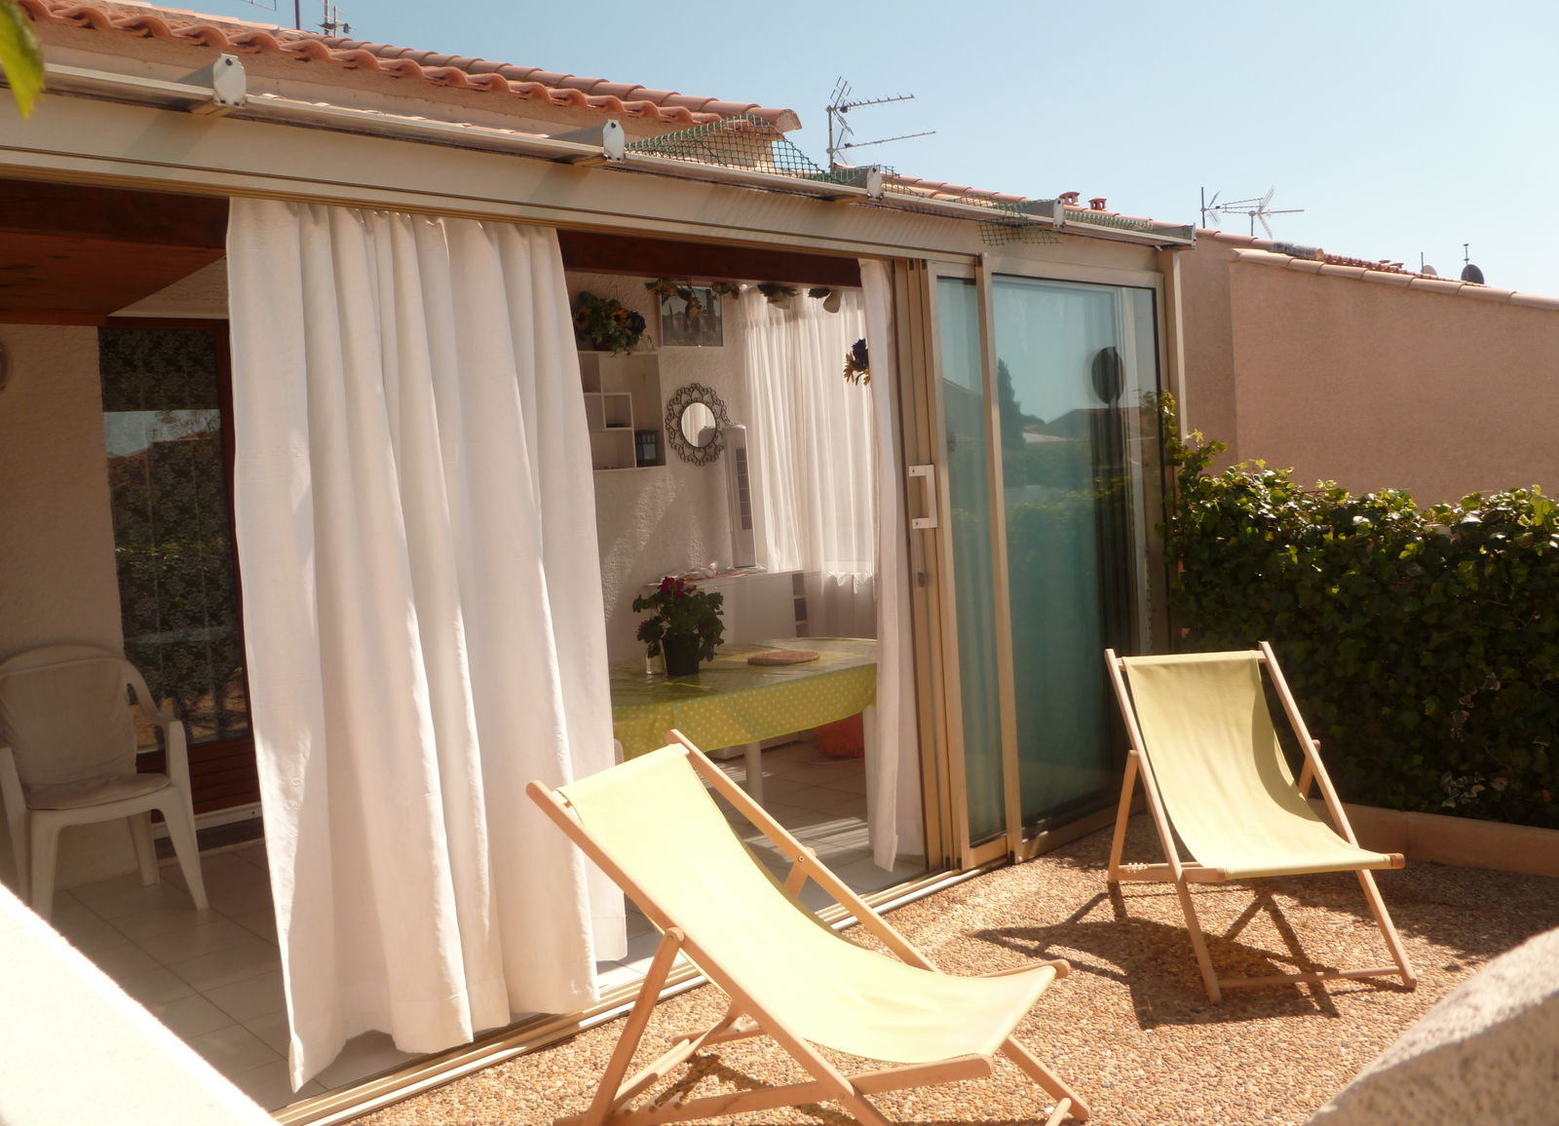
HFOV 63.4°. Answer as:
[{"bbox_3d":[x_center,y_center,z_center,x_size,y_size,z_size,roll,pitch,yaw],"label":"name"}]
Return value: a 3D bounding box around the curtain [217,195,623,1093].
[{"bbox_3d":[-0.905,0.170,3.444,1.015,2.188,0.256,-6,4,-40],"label":"curtain"}]

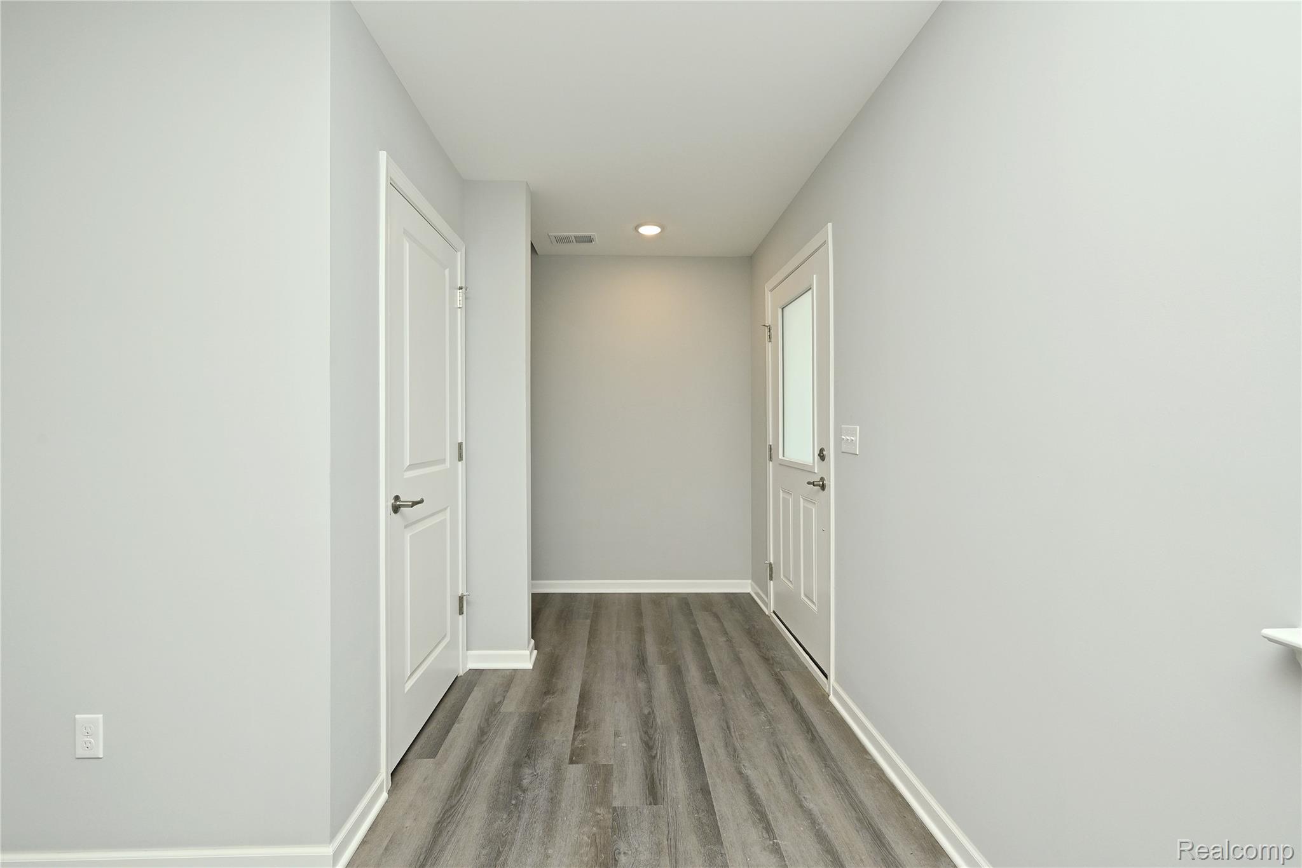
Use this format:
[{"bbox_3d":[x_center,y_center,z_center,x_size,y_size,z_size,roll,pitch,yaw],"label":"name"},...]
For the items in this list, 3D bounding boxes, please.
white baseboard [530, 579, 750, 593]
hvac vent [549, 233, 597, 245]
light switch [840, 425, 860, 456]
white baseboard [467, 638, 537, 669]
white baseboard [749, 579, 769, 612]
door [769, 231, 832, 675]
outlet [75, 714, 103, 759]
[{"bbox_3d":[-0.083,1.102,3.666,1.600,0.090,0.022,0,1,-1],"label":"white baseboard"},{"bbox_3d":[-0.517,-1.285,3.365,0.305,0.020,0.205,0,1,-3],"label":"hvac vent"},{"bbox_3d":[0.823,0.023,2.104,0.014,0.116,0.161,0,1,-3],"label":"light switch"},{"bbox_3d":[-0.757,1.111,2.605,0.330,0.090,0.190,0,1,-3],"label":"white baseboard"},{"bbox_3d":[0.731,1.107,3.465,0.022,0.090,0.430,0,1,-3],"label":"white baseboard"},{"bbox_3d":[0.810,0.125,2.747,0.050,2.030,0.920,0,1,-3],"label":"door"},{"bbox_3d":[-1.477,0.793,1.333,0.071,0.115,0.010,0,1,-2],"label":"outlet"}]

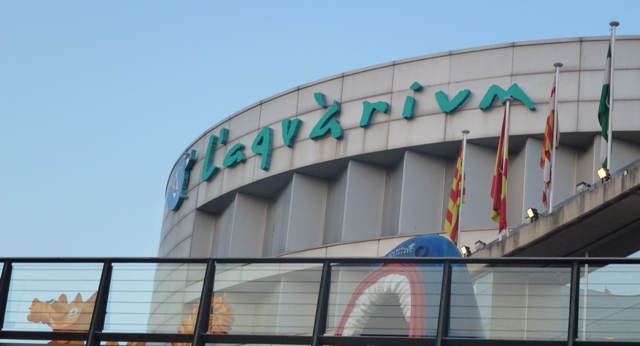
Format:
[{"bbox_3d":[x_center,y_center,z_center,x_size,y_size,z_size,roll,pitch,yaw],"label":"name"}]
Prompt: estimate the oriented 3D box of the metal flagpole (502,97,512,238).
[{"bbox_3d":[3.722,-0.064,28.240,0.190,3.021,0.190,3,-16,7],"label":"metal flagpole"}]

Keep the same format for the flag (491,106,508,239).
[{"bbox_3d":[3.667,-0.060,28.246,0.372,2.744,0.280,3,-16,7],"label":"flag"}]

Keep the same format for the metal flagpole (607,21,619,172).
[{"bbox_3d":[4.975,-1.189,23.930,0.190,2.927,0.190,2,-16,12],"label":"metal flagpole"}]

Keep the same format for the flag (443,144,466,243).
[{"bbox_3d":[2.970,0.415,30.647,0.401,2.421,0.280,4,-16,6],"label":"flag"}]

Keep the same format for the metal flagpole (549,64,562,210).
[{"bbox_3d":[4.371,-0.619,26.104,0.190,2.974,0.190,3,-16,9],"label":"metal flagpole"}]

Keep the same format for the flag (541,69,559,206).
[{"bbox_3d":[4.294,-0.587,26.107,0.334,2.647,0.280,3,-16,9],"label":"flag"}]

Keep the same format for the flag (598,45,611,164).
[{"bbox_3d":[4.898,-1.166,23.939,0.255,2.301,0.280,2,-16,12],"label":"flag"}]

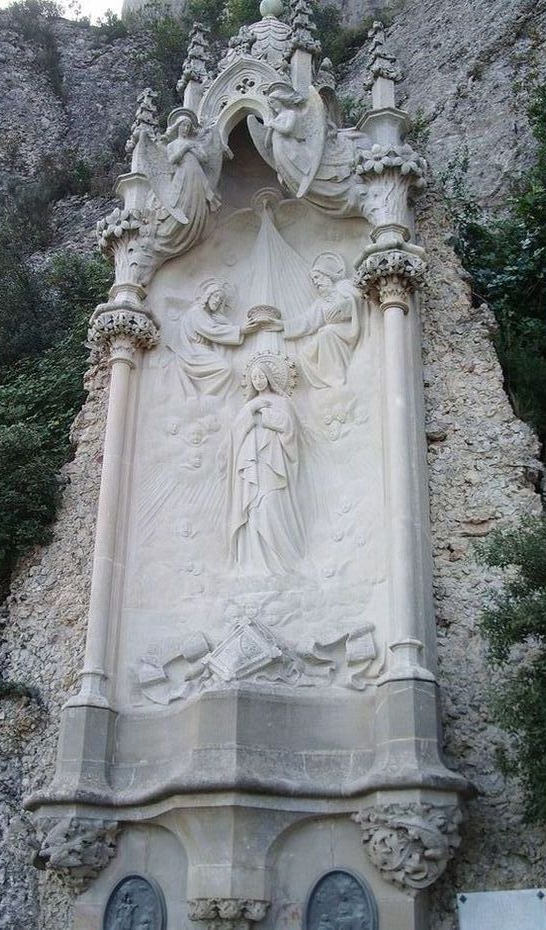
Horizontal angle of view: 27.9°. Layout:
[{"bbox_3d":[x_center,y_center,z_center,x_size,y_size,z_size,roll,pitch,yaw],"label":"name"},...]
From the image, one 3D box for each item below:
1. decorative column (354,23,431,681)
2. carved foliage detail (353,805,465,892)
[{"bbox_3d":[0.770,-1.041,7.022,0.485,4.928,0.446,-9,-28,19],"label":"decorative column"},{"bbox_3d":[0.683,1.915,5.485,0.533,0.407,0.369,-9,-28,19],"label":"carved foliage detail"}]

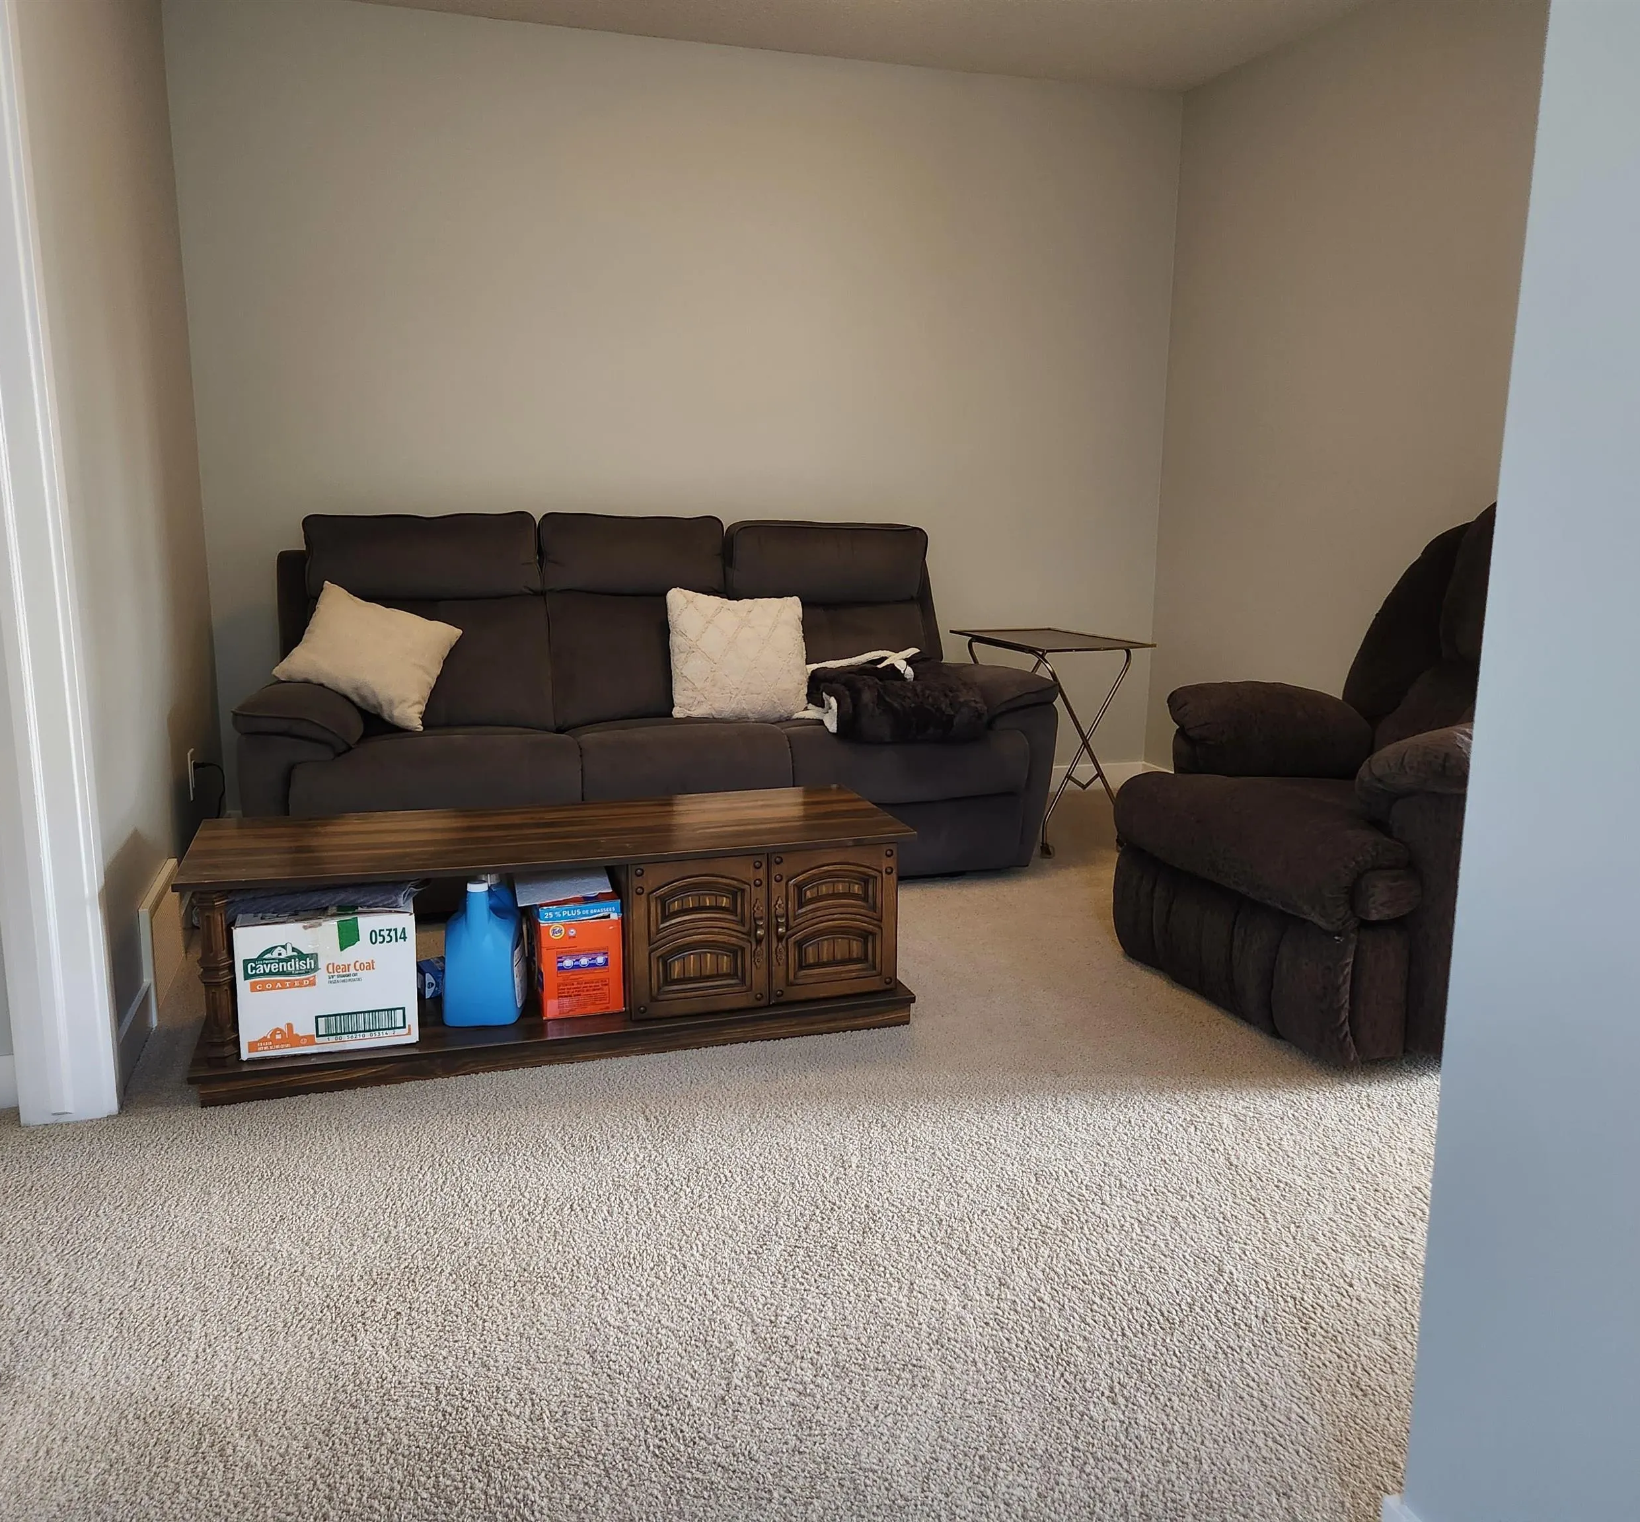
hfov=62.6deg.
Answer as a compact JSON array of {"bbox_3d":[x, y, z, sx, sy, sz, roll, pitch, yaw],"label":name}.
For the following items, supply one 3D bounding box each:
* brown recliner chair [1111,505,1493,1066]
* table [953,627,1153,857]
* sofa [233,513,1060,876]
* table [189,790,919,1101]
[{"bbox_3d":[1.217,-0.025,2.868,0.965,1.055,0.900,-4,11,-21],"label":"brown recliner chair"},{"bbox_3d":[0.724,-0.074,4.315,0.400,0.638,0.610,-3,11,-17],"label":"table"},{"bbox_3d":[-0.471,-0.195,3.908,2.190,1.010,0.940,-3,11,-17],"label":"sofa"},{"bbox_3d":[-0.526,0.331,2.755,1.355,0.405,0.500,-3,11,-17],"label":"table"}]

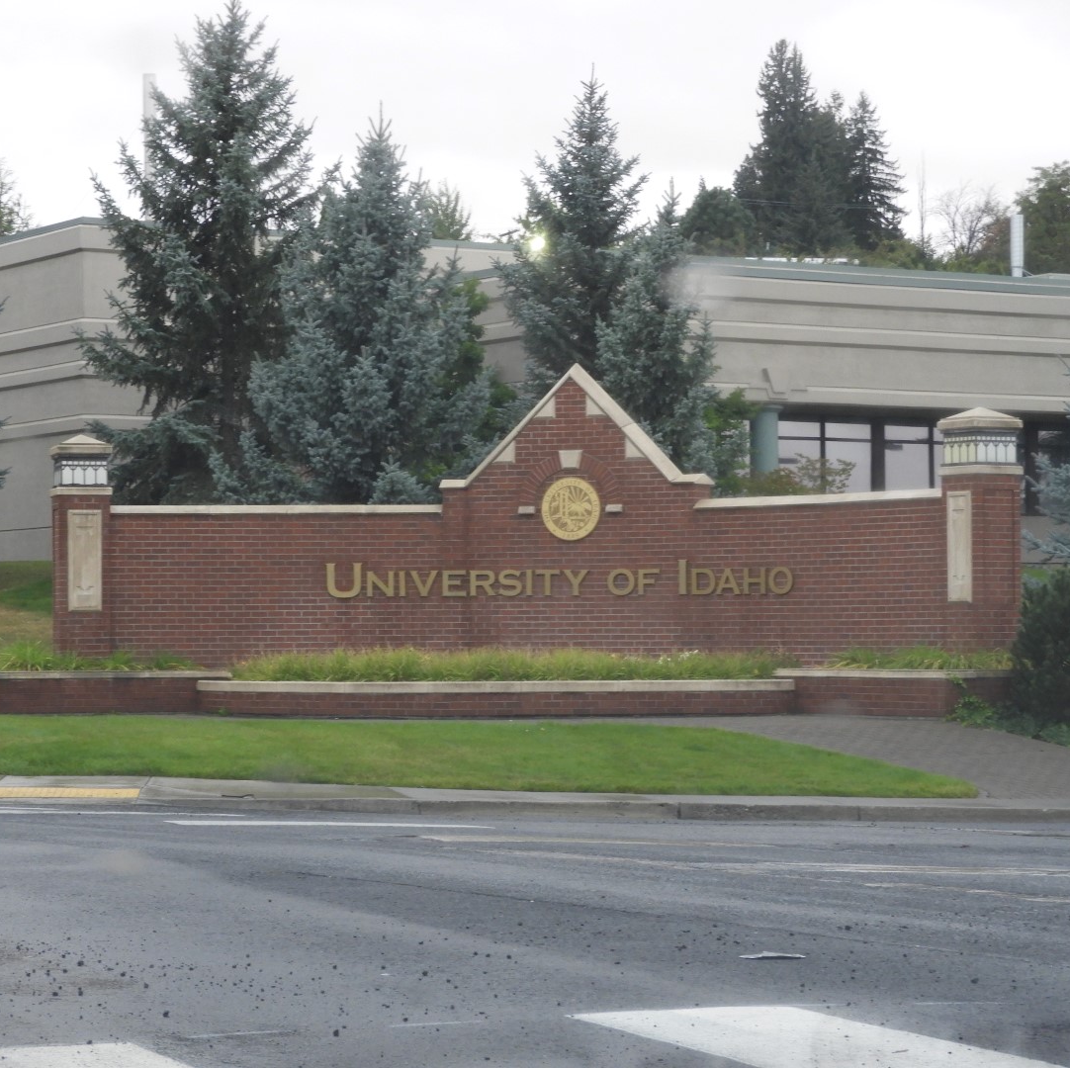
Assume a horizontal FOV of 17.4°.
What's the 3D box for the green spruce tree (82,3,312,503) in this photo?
[{"bbox_3d":[-4.326,-3.079,49.000,4.200,8.730,4.200,0,-1,0],"label":"green spruce tree"}]

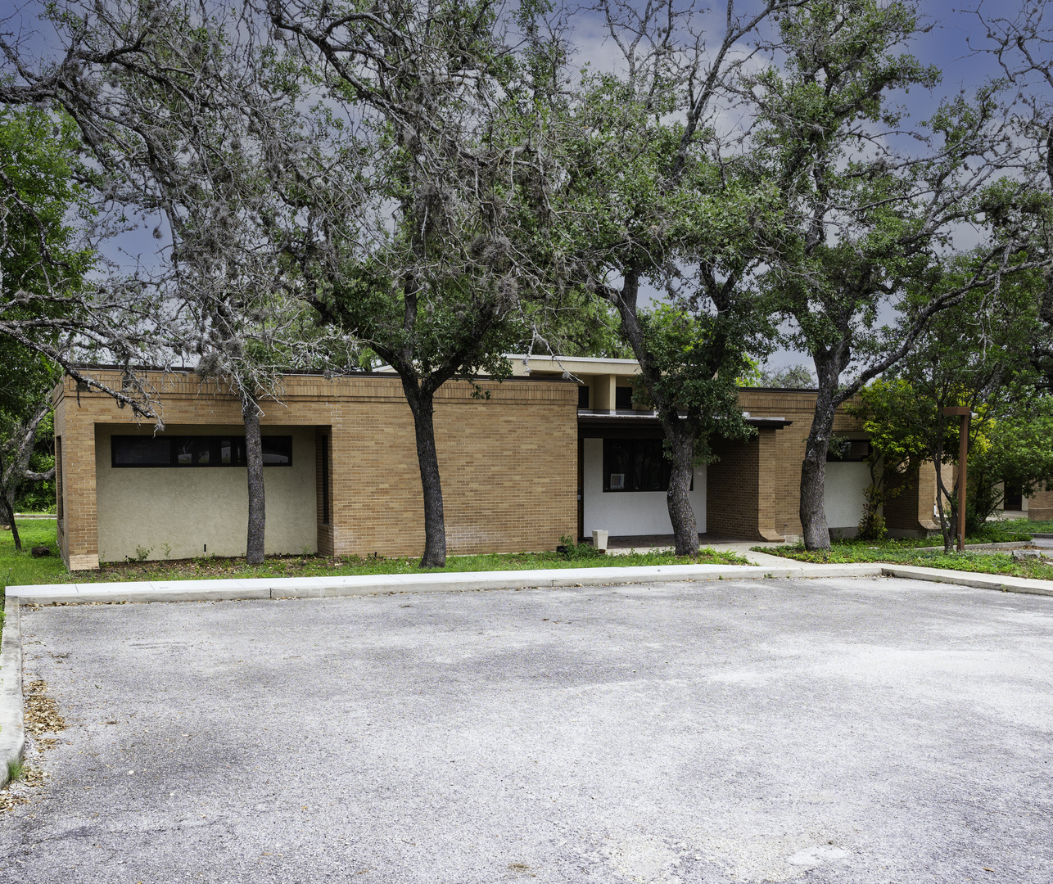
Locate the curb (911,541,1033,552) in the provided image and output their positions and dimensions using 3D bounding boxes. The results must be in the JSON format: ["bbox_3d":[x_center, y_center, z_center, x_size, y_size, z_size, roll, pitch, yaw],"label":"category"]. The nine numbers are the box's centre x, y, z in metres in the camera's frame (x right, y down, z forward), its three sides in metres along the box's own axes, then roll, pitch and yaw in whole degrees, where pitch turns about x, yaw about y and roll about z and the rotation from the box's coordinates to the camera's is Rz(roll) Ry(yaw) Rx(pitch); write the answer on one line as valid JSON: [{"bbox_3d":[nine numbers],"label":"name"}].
[{"bbox_3d":[11.700,2.745,26.900,4.300,0.160,0.180,0,0,-24],"label":"curb"}]

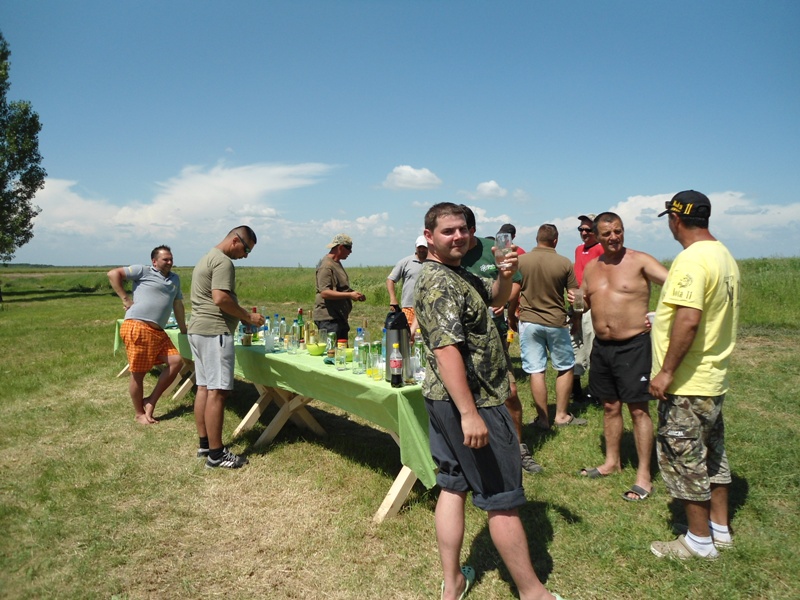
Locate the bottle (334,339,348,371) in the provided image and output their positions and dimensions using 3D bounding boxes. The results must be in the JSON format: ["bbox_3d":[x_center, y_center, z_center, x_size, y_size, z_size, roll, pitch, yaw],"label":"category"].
[{"bbox_3d":[-0.361,0.325,3.700,0.080,0.195,0.080,0,3,0],"label":"bottle"}]

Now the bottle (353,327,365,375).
[{"bbox_3d":[-0.274,0.326,3.995,0.068,0.250,0.068,0,3,0],"label":"bottle"}]

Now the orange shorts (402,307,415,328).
[{"bbox_3d":[0.189,0.267,5.825,0.390,0.450,0.290,0,3,-3],"label":"orange shorts"}]

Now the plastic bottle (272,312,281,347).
[{"bbox_3d":[-1.061,0.250,5.173,0.068,0.245,0.068,0,3,0],"label":"plastic bottle"}]

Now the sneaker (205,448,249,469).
[{"bbox_3d":[-1.228,1.125,4.252,0.305,0.115,0.112,-1,3,-20],"label":"sneaker"}]

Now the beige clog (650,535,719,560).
[{"bbox_3d":[1.370,1.171,2.891,0.305,0.110,0.115,0,3,7],"label":"beige clog"}]

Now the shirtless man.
[{"bbox_3d":[1.427,0.308,3.759,0.640,1.730,0.460,1,3,25],"label":"shirtless man"}]

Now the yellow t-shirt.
[{"bbox_3d":[1.446,0.086,2.940,0.370,0.750,0.500,3,4,41],"label":"yellow t-shirt"}]

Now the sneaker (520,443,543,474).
[{"bbox_3d":[0.904,1.092,4.194,0.110,0.130,0.290,-2,4,-27],"label":"sneaker"}]

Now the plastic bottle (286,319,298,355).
[{"bbox_3d":[-0.802,0.256,4.553,0.072,0.240,0.072,0,3,0],"label":"plastic bottle"}]

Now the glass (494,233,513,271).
[{"bbox_3d":[0.431,-0.206,2.492,0.066,0.142,0.066,0,3,0],"label":"glass"}]

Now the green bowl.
[{"bbox_3d":[-0.622,0.367,4.478,0.145,0.078,0.145,0,3,0],"label":"green bowl"}]

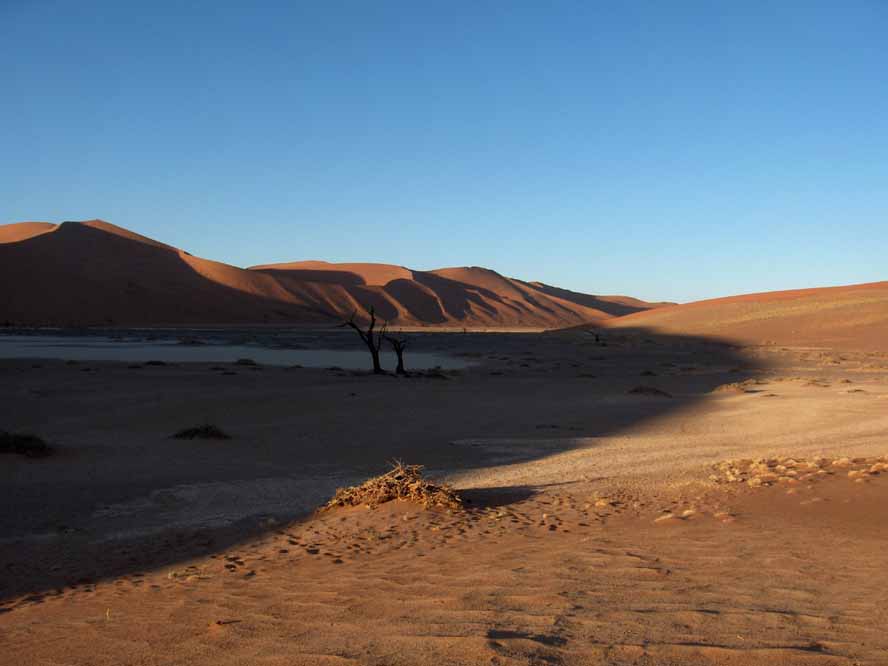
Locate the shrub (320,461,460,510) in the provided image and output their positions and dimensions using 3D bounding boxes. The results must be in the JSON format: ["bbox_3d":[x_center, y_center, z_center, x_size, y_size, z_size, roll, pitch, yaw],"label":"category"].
[{"bbox_3d":[-0.670,1.980,13.300,1.830,0.540,1.400,0,1,0],"label":"shrub"}]

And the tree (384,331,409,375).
[{"bbox_3d":[-2.940,1.210,62.000,1.480,2.730,1.300,0,1,0],"label":"tree"}]

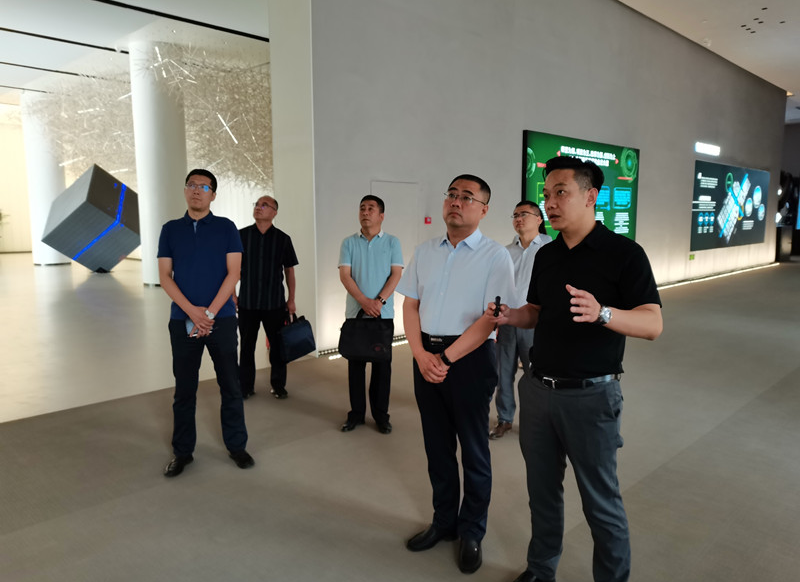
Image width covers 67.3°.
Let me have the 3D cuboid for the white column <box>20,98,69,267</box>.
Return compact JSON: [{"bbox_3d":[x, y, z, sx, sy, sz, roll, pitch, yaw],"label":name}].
[{"bbox_3d":[-11.278,-3.476,19.169,1.067,5.284,1.067,7,10,44],"label":"white column"}]

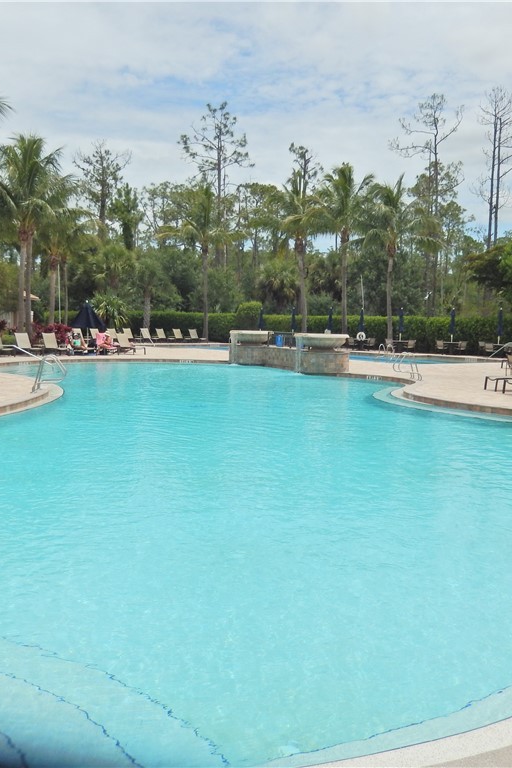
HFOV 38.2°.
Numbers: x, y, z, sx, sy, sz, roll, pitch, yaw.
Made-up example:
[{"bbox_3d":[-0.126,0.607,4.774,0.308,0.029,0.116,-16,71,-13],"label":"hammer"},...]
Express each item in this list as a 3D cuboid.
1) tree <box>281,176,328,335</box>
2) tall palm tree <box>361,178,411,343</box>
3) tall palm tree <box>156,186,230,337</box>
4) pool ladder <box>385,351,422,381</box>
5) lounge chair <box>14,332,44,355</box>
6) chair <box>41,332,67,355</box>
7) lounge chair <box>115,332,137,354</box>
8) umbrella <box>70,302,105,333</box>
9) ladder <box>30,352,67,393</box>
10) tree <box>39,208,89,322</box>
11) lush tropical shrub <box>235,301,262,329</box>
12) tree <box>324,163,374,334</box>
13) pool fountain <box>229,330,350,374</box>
[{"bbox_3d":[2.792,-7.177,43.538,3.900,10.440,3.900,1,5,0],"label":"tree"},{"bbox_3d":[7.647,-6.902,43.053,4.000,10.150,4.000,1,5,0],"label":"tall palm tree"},{"bbox_3d":[-4.692,-9.566,58.905,6.000,12.400,6.000,1,5,0],"label":"tall palm tree"},{"bbox_3d":[4.736,-0.541,23.062,0.760,0.870,0.600,0,5,-11],"label":"pool ladder"},{"bbox_3d":[-10.348,-1.787,33.786,0.680,1.000,1.700,-4,7,-45],"label":"lounge chair"},{"bbox_3d":[-9.704,-1.932,36.122,1.606,1.061,0.665,5,6,42],"label":"chair"},{"bbox_3d":[-6.523,-2.071,38.542,0.665,1.065,1.599,-4,6,-45],"label":"lounge chair"},{"bbox_3d":[-8.182,-2.735,35.909,1.850,2.600,1.850,1,5,0],"label":"umbrella"},{"bbox_3d":[-4.926,-0.256,17.702,0.850,0.880,0.650,0,5,-6],"label":"ladder"},{"bbox_3d":[-11.605,-6.445,44.125,3.900,8.390,3.900,1,5,0],"label":"tree"},{"bbox_3d":[-0.617,-4.529,54.814,2.000,3.200,2.000,1,5,0],"label":"lush tropical shrub"},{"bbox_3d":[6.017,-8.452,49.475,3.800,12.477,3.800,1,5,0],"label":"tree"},{"bbox_3d":[1.173,-1.366,29.991,2.000,1.450,7.100,-2,5,-27],"label":"pool fountain"}]

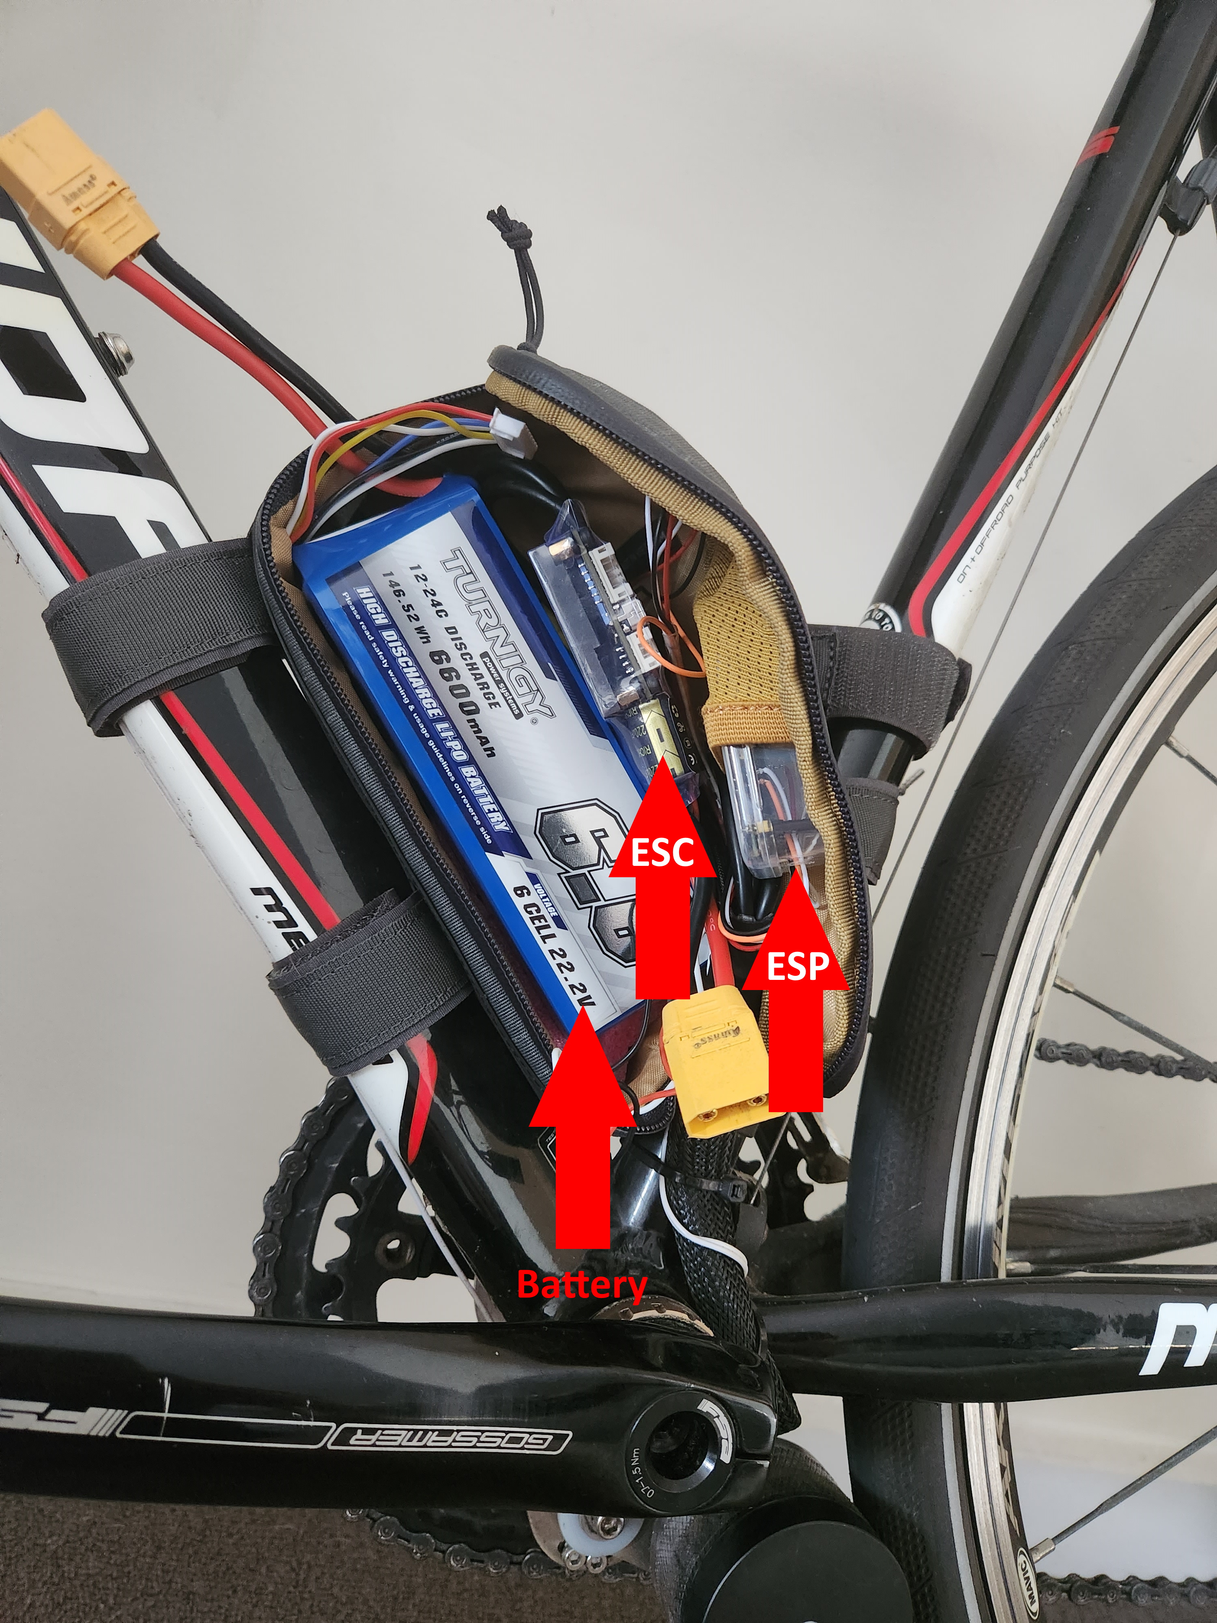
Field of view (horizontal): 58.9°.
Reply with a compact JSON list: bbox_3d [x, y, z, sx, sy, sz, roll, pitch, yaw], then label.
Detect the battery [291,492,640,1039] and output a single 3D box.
[{"bbox_3d":[-0.030,-0.013,0.303,0.051,0.146,0.053,-31,6,-13],"label":"battery"}]

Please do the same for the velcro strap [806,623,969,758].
[{"bbox_3d":[0.083,-0.032,0.338,0.051,0.029,0.041,17,-24,-14],"label":"velcro strap"}]

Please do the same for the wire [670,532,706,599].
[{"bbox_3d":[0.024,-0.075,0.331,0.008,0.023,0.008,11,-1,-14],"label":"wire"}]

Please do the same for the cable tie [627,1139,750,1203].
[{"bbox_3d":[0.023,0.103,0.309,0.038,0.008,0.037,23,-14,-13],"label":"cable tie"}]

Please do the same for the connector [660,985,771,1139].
[{"bbox_3d":[0.024,0.054,0.238,0.021,0.030,0.011,-20,-44,5],"label":"connector"}]

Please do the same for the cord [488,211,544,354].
[{"bbox_3d":[-0.023,-0.139,0.281,0.011,0.039,0.009,-12,0,-15],"label":"cord"}]

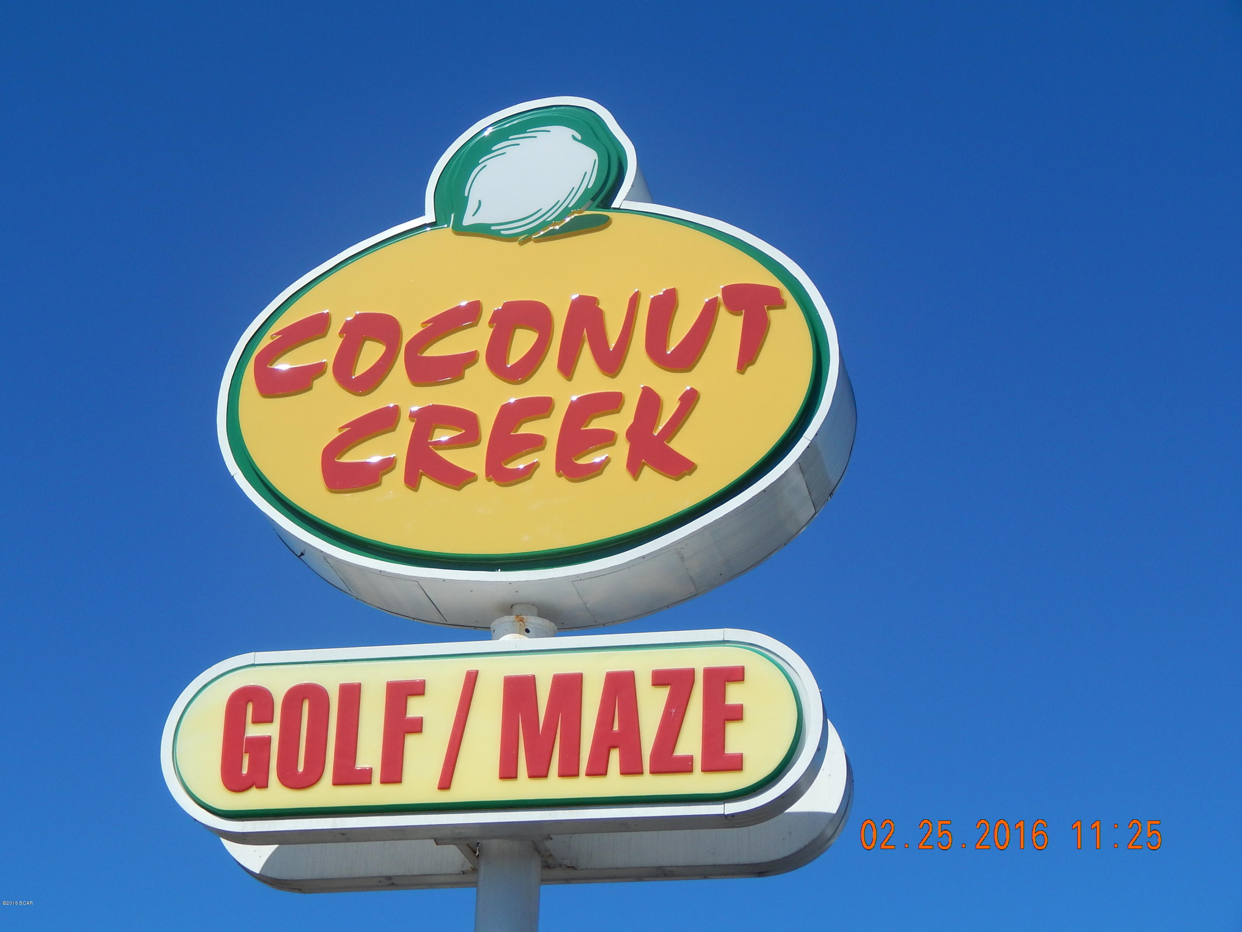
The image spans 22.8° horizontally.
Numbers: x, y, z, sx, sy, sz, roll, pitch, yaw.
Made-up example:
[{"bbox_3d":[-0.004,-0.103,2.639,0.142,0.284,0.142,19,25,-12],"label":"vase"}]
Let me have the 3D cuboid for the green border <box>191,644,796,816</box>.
[{"bbox_3d":[-0.578,1.135,13.127,2.772,0.728,0.064,-4,-25,12],"label":"green border"}]

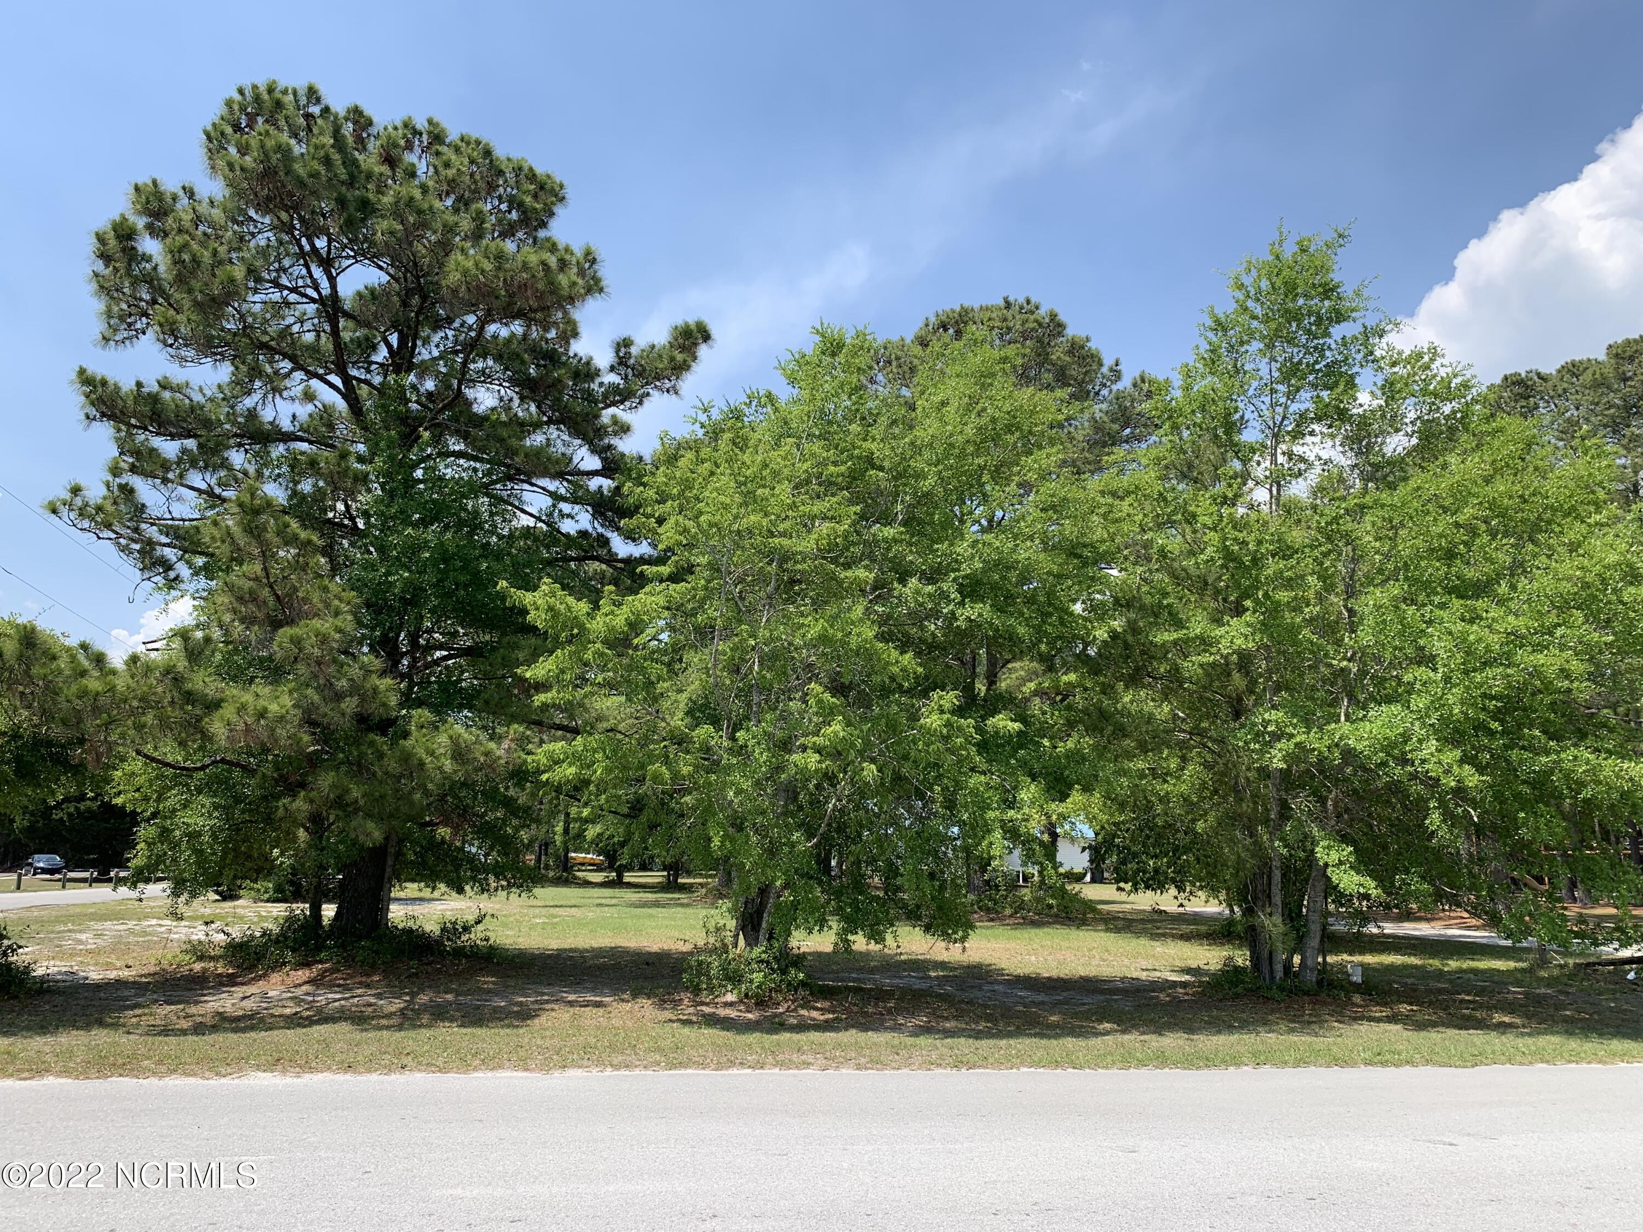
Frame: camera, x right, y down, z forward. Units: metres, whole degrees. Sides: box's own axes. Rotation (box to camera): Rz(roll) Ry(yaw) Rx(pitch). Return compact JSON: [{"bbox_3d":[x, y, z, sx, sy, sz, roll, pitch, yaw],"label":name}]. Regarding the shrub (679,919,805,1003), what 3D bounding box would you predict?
[{"bbox_3d":[-0.846,3.715,13.442,1.340,0.860,1.200,0,-11,0],"label":"shrub"}]

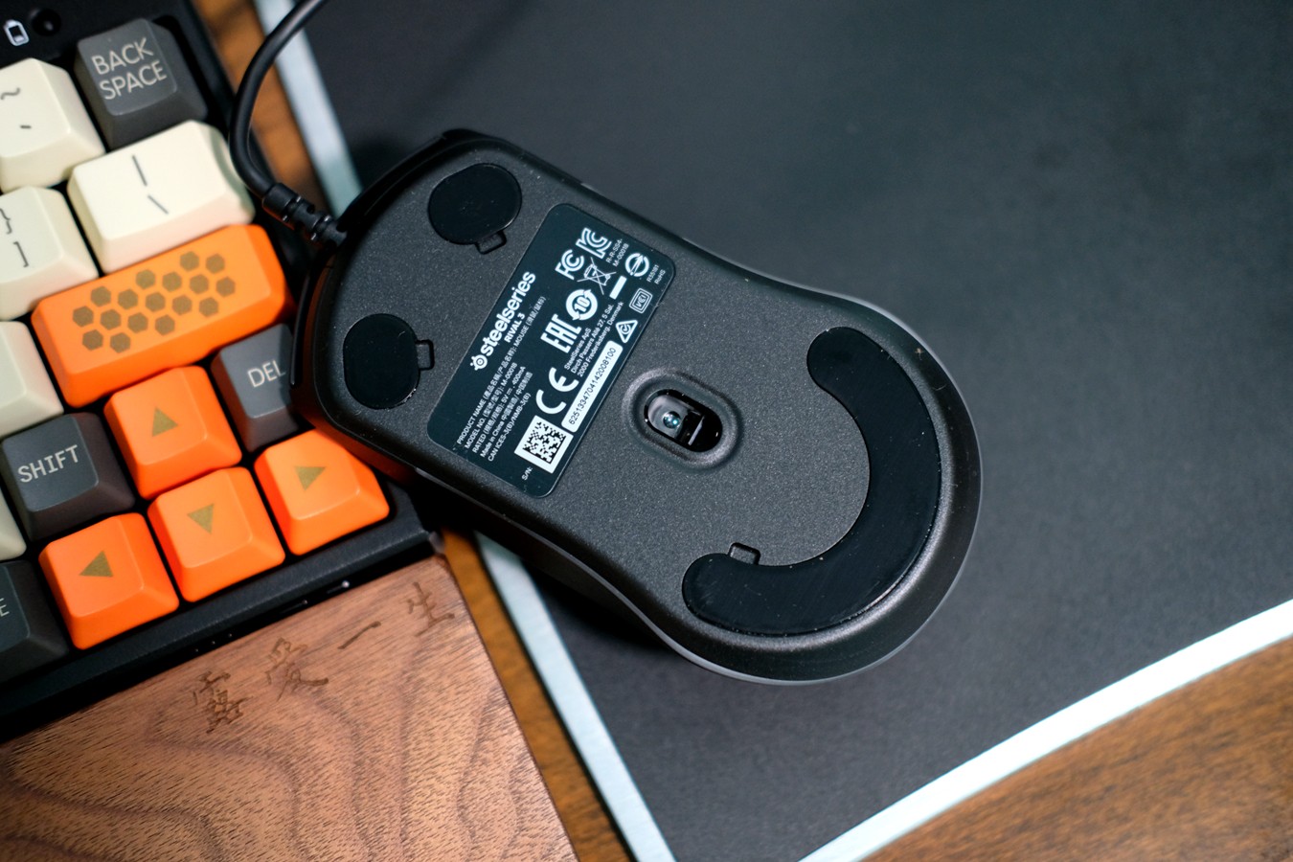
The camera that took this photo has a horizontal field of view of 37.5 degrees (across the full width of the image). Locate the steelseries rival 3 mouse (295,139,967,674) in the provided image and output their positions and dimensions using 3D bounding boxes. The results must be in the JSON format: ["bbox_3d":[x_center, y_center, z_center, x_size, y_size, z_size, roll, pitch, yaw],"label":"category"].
[{"bbox_3d":[-0.002,-0.003,0.327,0.121,0.038,0.067,29,80,4],"label":"steelseries rival 3 mouse"}]

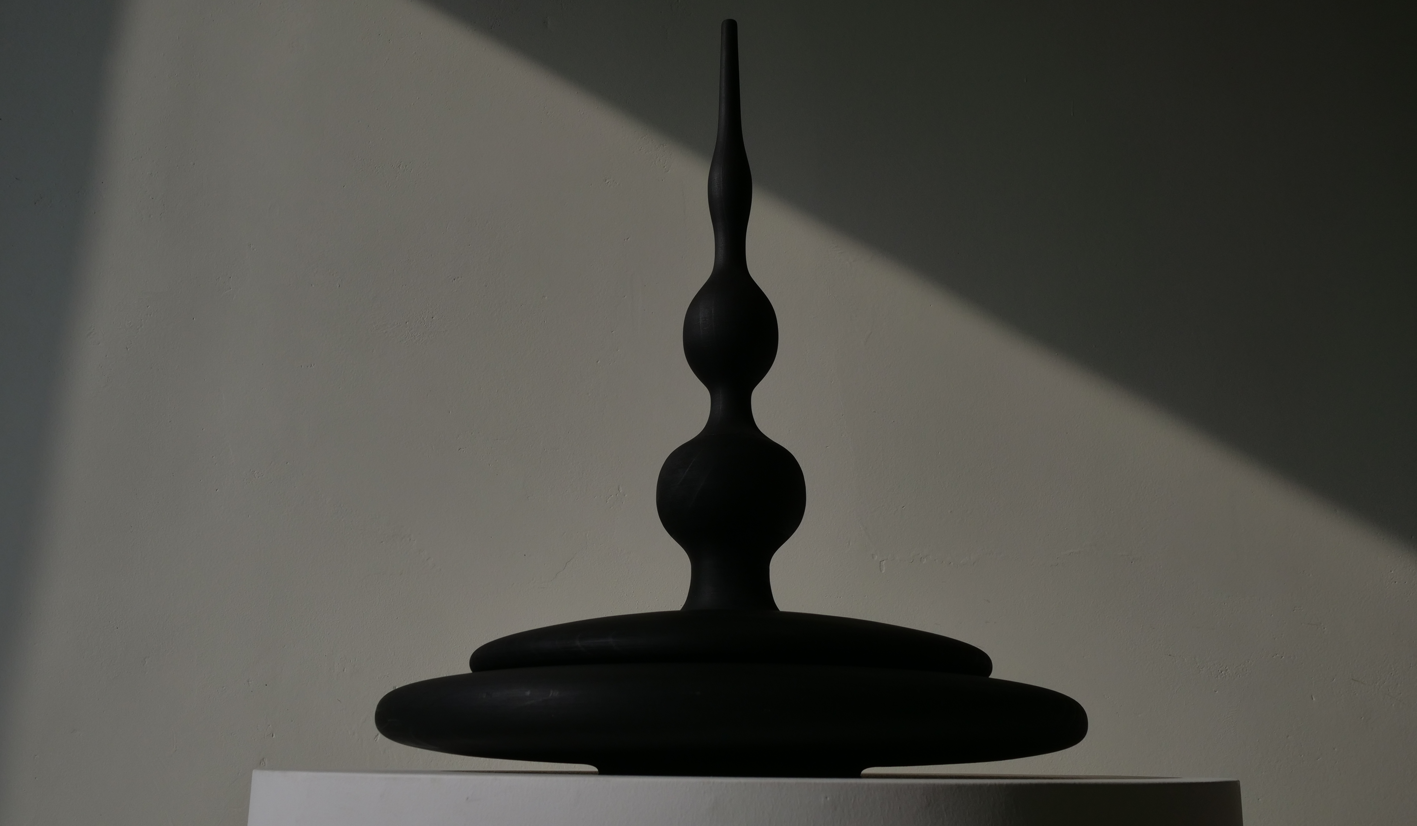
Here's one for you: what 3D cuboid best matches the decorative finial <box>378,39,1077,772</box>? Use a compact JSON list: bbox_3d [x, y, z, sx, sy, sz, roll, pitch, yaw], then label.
[{"bbox_3d":[0.017,-0.036,0.915,0.471,0.586,0.471,0,-16,0],"label":"decorative finial"}]

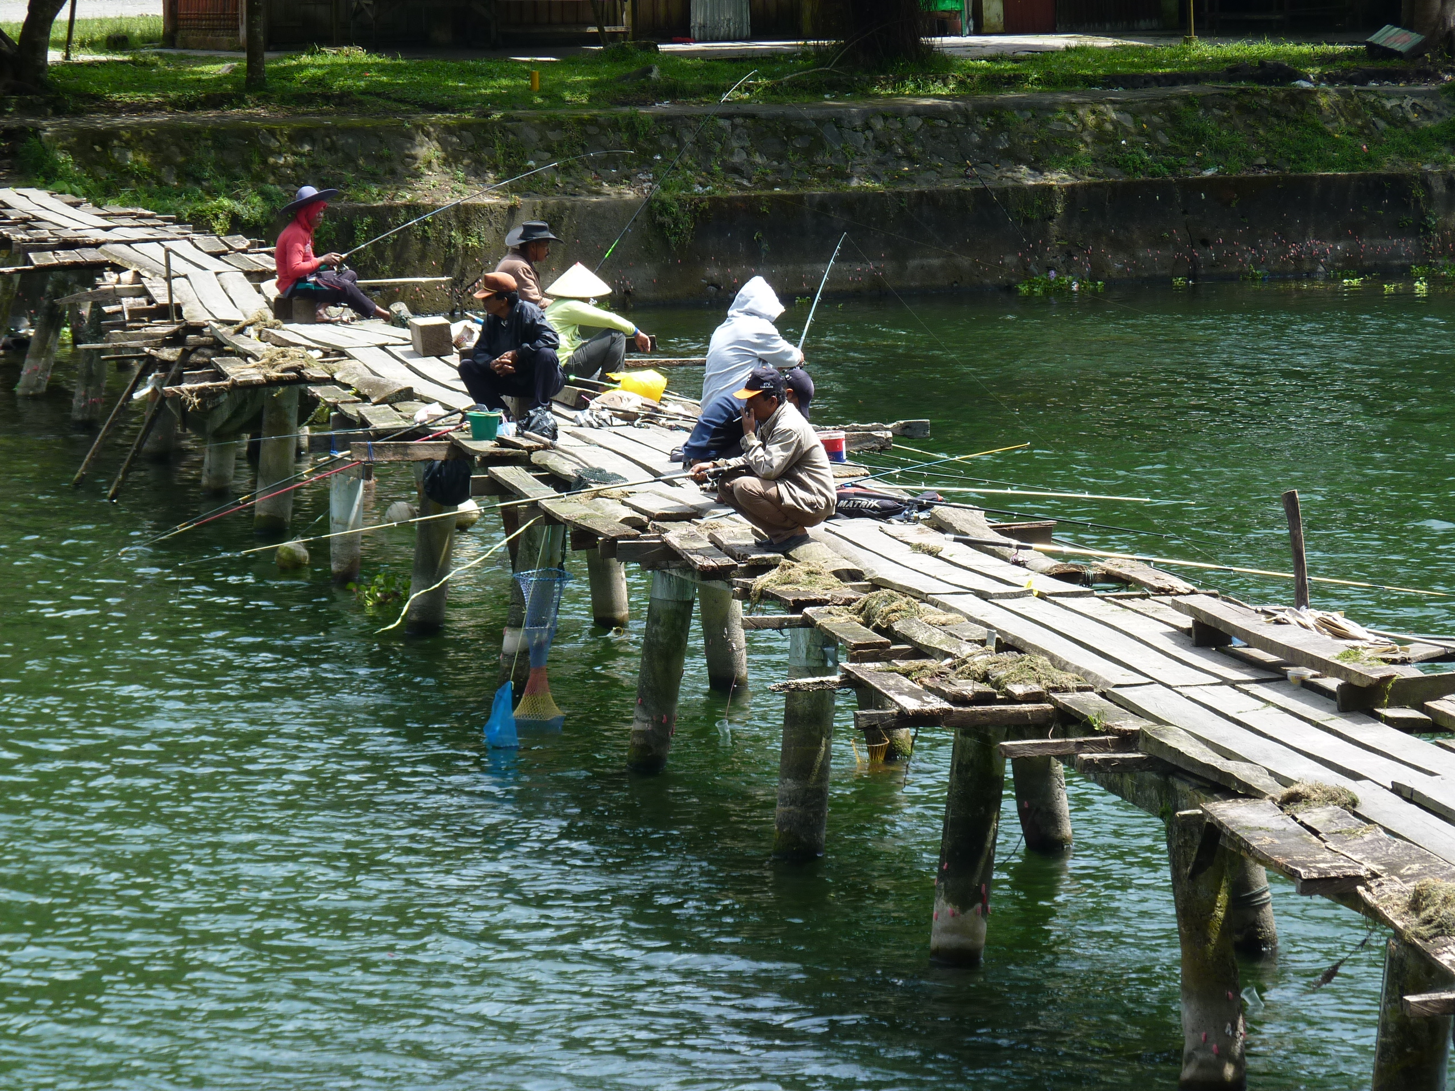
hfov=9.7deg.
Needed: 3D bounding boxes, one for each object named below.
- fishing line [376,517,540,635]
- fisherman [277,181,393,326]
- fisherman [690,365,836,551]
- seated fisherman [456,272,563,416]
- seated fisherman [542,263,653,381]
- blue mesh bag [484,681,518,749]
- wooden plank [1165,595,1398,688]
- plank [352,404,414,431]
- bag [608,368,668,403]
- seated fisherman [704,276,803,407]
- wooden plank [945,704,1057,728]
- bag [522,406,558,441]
[{"bbox_3d":[-1.435,0.160,45.800,0.870,0.630,0.250,-1,4,-8],"label":"fishing line"},{"bbox_3d":[-2.916,-2.159,63.800,0.850,1.000,0.500,0,5,-5],"label":"fisherman"},{"bbox_3d":[0.180,-0.444,41.891,0.720,0.900,0.520,-1,4,-9],"label":"fisherman"},{"bbox_3d":[-1.335,-1.229,53.400,0.580,0.900,0.600,2,5,28],"label":"seated fisherman"},{"bbox_3d":[-0.837,-1.424,55.900,0.740,0.820,0.500,-1,4,-16],"label":"seated fisherman"},{"bbox_3d":[-1.068,0.802,40.800,0.160,0.315,0.130,0,4,0],"label":"blue mesh bag"},{"bbox_3d":[2.243,0.382,35.021,0.160,0.045,3.910,-1,4,-8],"label":"wooden plank"},{"bbox_3d":[-2.207,-0.816,55.200,0.250,0.045,1.900,0,5,-6],"label":"plank"},{"bbox_3d":[-0.568,-1.001,54.200,0.370,0.210,0.250,0,5,0],"label":"bag"},{"bbox_3d":[0.168,-1.149,52.000,0.720,0.940,0.500,-1,5,-16],"label":"seated fisherman"},{"bbox_3d":[1.210,0.755,38.300,0.510,0.085,0.100,-1,5,-17],"label":"wooden plank"},{"bbox_3d":[-1.104,-0.722,50.588,0.210,0.200,0.190,-1,4,-8],"label":"bag"}]

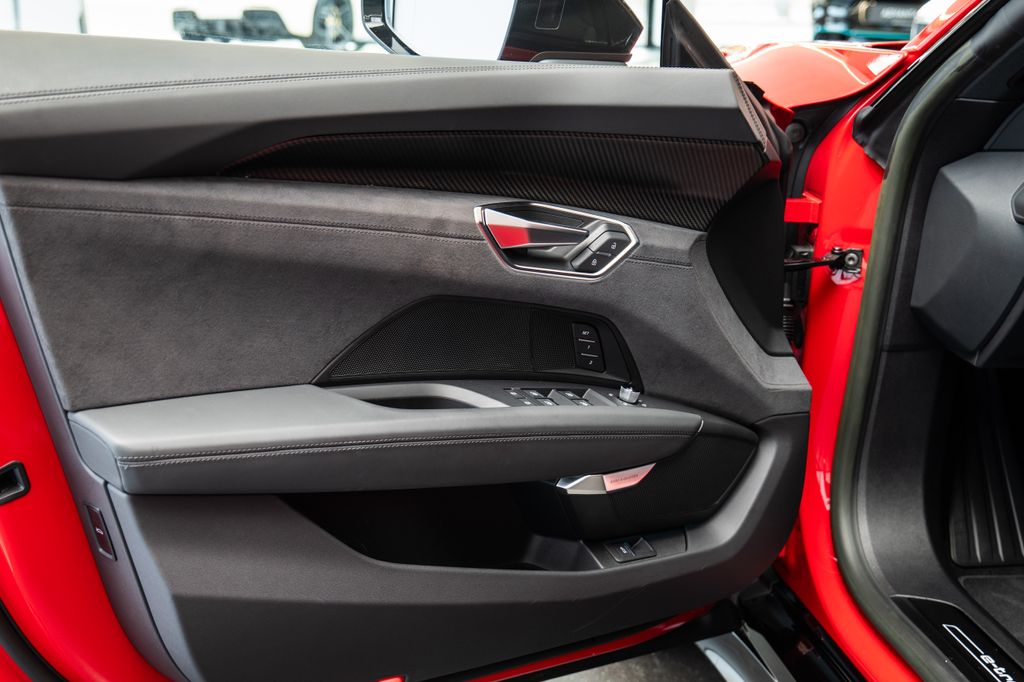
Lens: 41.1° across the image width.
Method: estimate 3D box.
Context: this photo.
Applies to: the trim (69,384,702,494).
[{"bbox_3d":[-0.105,0.093,1.370,0.636,0.070,0.130,0,14,-26],"label":"trim"}]

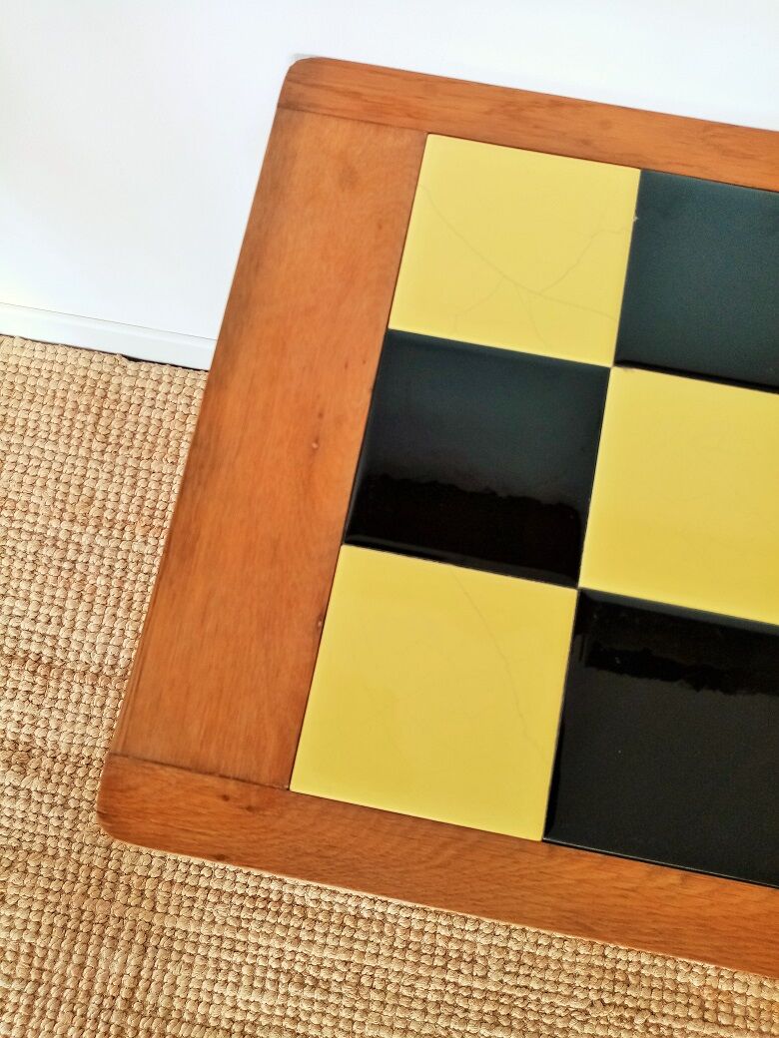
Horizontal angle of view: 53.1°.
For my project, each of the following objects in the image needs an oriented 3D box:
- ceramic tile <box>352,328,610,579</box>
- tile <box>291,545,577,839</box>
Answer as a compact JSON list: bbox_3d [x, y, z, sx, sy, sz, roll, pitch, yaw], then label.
[{"bbox_3d":[0.059,-0.041,0.512,0.150,0.009,0.150,11,78,3],"label":"ceramic tile"},{"bbox_3d":[0.030,0.104,0.481,0.150,0.009,0.150,11,78,3],"label":"tile"}]

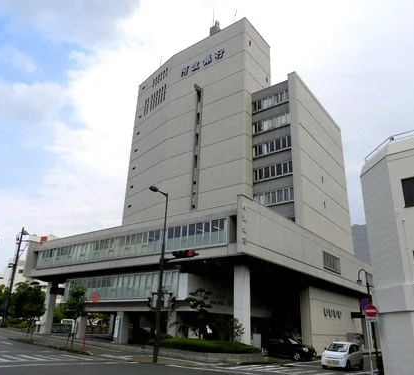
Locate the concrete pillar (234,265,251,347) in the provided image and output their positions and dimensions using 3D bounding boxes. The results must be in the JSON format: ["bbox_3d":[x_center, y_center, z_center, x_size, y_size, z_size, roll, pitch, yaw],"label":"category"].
[{"bbox_3d":[2.730,9.491,28.300,1.050,6.400,0.950,-14,-26,35],"label":"concrete pillar"}]

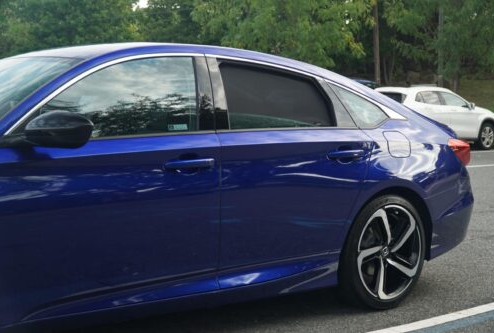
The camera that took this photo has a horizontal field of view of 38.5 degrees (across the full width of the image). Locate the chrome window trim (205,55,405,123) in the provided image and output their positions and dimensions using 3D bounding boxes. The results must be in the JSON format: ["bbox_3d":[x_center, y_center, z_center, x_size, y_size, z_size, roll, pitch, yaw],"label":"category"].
[{"bbox_3d":[0.348,-0.393,3.648,1.298,0.318,0.111,-3,6,-38],"label":"chrome window trim"}]

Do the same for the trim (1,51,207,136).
[{"bbox_3d":[-0.535,-0.316,2.924,1.000,0.364,0.151,-3,6,-38],"label":"trim"}]

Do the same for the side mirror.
[{"bbox_3d":[-0.685,-0.137,2.606,0.177,0.138,0.222,-3,6,-38],"label":"side mirror"}]

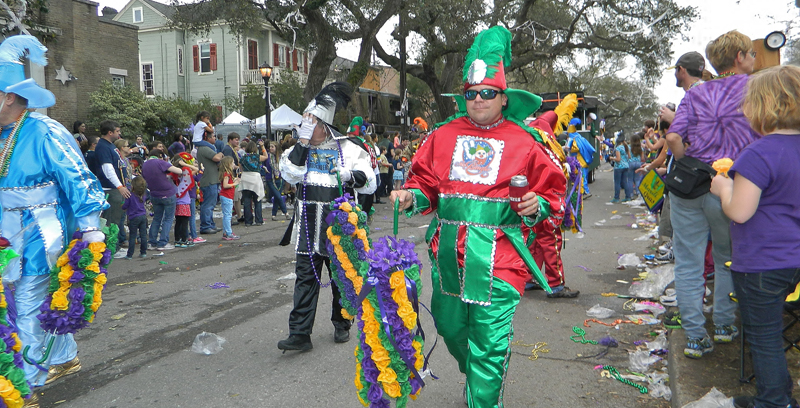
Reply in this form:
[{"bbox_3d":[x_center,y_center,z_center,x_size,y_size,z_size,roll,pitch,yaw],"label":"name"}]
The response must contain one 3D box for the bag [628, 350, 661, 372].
[{"bbox_3d":[1.614,1.043,3.814,0.200,0.080,0.170,0,6,6],"label":"bag"}]

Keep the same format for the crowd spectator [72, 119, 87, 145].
[{"bbox_3d":[-5.919,-0.717,10.785,0.400,1.650,0.500,-2,6,-6],"label":"crowd spectator"}]

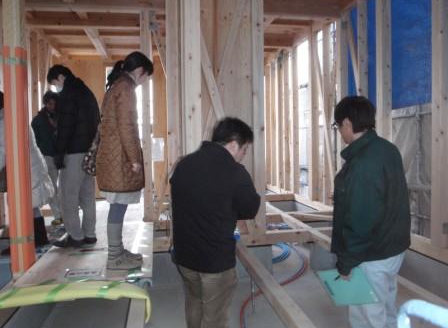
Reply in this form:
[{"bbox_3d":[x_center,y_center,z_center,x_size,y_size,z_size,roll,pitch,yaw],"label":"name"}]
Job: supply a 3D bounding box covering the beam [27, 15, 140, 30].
[{"bbox_3d":[-2.037,-2.122,5.308,1.630,0.225,0.115,-2,3,-10],"label":"beam"}]

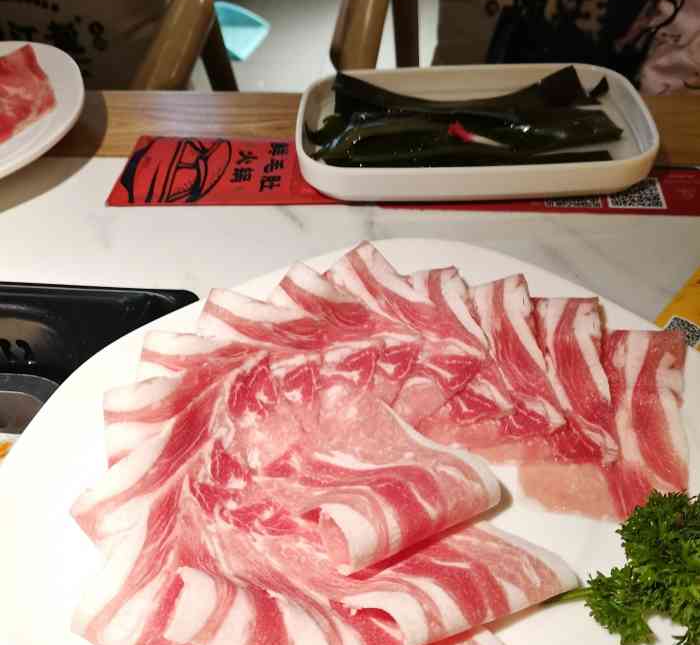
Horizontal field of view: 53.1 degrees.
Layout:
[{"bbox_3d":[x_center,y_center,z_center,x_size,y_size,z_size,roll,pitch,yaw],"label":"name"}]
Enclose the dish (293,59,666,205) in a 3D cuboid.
[{"bbox_3d":[0.082,-0.133,0.478,0.235,0.028,0.137,-3,45,-2],"label":"dish"}]

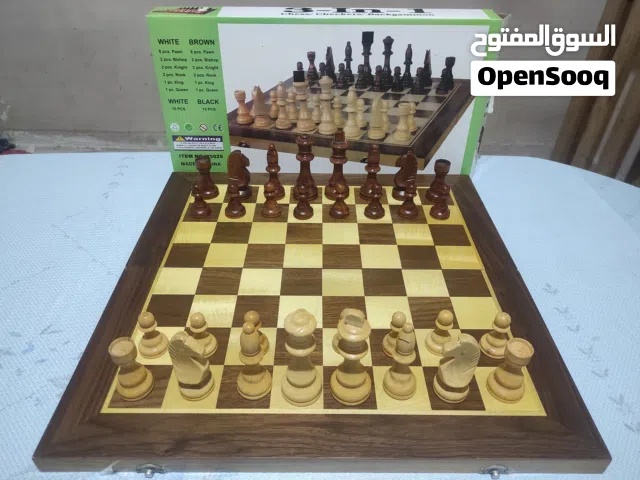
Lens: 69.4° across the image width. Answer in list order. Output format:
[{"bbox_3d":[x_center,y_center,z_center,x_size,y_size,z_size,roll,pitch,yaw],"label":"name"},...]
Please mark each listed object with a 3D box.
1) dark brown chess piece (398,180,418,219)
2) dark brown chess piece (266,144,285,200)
[{"bbox_3d":[0.127,-0.057,0.653,0.029,0.049,0.029,0,37,0],"label":"dark brown chess piece"},{"bbox_3d":[-0.070,-0.104,0.683,0.033,0.083,0.033,0,37,0],"label":"dark brown chess piece"}]

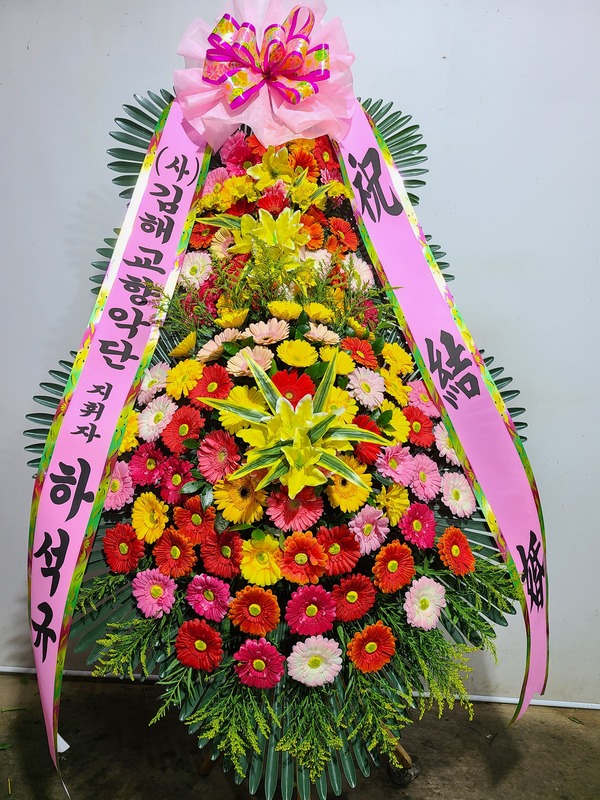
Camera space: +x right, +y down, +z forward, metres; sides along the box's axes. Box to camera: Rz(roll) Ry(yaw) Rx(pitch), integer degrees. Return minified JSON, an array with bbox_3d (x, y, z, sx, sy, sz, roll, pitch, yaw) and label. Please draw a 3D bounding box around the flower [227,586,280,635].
[{"bbox_3d":[-0.097,0.448,1.280,0.110,0.110,0.036,0,-19,0],"label":"flower"}]

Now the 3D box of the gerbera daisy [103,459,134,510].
[{"bbox_3d":[-0.408,0.189,1.330,0.107,0.107,0.037,5,-5,28],"label":"gerbera daisy"}]

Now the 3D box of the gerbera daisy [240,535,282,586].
[{"bbox_3d":[-0.083,0.347,1.300,0.102,0.109,0.036,3,-21,17],"label":"gerbera daisy"}]

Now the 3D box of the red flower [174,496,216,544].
[{"bbox_3d":[-0.235,0.269,1.340,0.104,0.108,0.038,3,-17,17],"label":"red flower"}]

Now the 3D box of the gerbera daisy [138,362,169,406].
[{"bbox_3d":[-0.312,-0.031,1.315,0.108,0.108,0.035,8,-19,44],"label":"gerbera daisy"}]

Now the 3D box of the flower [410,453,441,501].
[{"bbox_3d":[0.266,0.170,1.304,0.105,0.105,0.035,-8,-14,-45],"label":"flower"}]

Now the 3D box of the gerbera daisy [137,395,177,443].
[{"bbox_3d":[-0.313,0.040,1.310,0.107,0.107,0.037,5,-13,31],"label":"gerbera daisy"}]

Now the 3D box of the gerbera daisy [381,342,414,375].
[{"bbox_3d":[0.241,-0.097,1.498,0.101,0.101,0.042,-4,-27,-25],"label":"gerbera daisy"}]

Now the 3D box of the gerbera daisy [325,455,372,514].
[{"bbox_3d":[0.093,0.167,1.199,0.113,0.113,0.042,-4,1,-22],"label":"gerbera daisy"}]

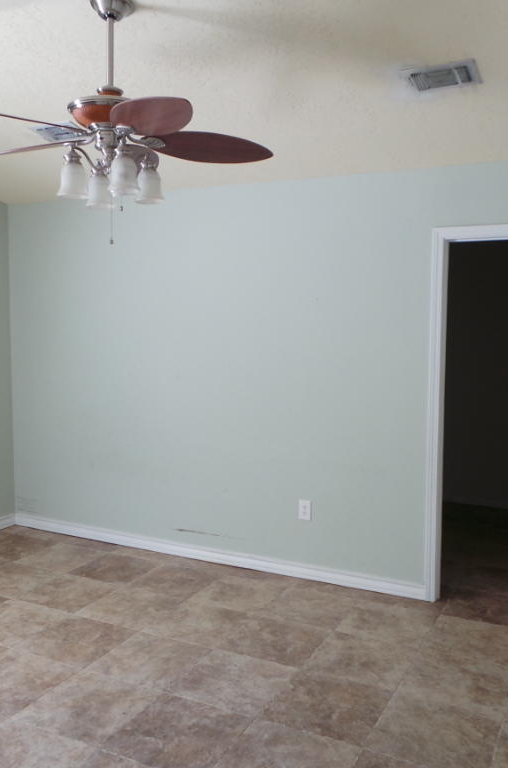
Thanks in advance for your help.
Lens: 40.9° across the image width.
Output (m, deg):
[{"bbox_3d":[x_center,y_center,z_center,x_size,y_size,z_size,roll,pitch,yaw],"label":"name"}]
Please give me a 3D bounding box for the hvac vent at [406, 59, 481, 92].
[{"bbox_3d":[0.790,-1.276,2.838,0.285,0.020,0.190,3,-6,26],"label":"hvac vent"}]

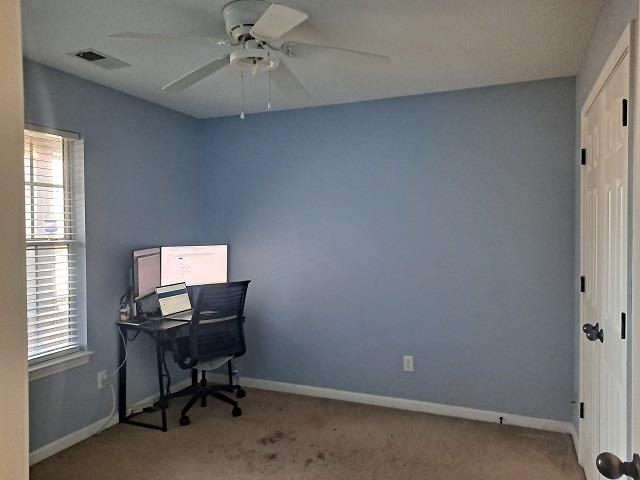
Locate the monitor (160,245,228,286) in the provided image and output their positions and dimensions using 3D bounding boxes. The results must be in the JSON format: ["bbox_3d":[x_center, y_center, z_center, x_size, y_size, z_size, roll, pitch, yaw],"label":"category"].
[{"bbox_3d":[-1.064,0.221,3.939,0.612,0.358,0.042,-1,2,-40],"label":"monitor"}]

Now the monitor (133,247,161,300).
[{"bbox_3d":[-1.301,0.240,3.446,0.042,0.358,0.612,0,1,-3],"label":"monitor"}]

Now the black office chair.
[{"bbox_3d":[-0.892,0.822,3.626,0.650,1.015,0.660,-1,2,-42],"label":"black office chair"}]

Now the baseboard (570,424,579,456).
[{"bbox_3d":[1.663,1.293,3.006,0.016,0.081,0.375,0,1,23],"label":"baseboard"}]

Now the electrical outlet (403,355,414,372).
[{"bbox_3d":[0.688,0.964,3.605,0.072,0.116,0.010,0,1,23],"label":"electrical outlet"}]

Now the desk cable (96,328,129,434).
[{"bbox_3d":[-1.467,0.986,3.275,0.120,0.710,0.190,0,1,23],"label":"desk cable"}]

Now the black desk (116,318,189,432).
[{"bbox_3d":[-1.097,0.964,3.694,0.470,0.730,0.910,0,1,23],"label":"black desk"}]

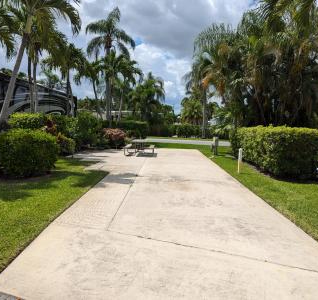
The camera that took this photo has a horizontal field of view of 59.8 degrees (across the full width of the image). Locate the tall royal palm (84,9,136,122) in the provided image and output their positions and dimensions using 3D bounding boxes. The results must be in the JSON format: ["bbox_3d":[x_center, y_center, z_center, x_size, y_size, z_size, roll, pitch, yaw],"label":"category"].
[{"bbox_3d":[-4.732,-7.305,26.423,4.900,12.800,4.900,0,5,0],"label":"tall royal palm"}]

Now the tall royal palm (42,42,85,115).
[{"bbox_3d":[-5.999,-3.491,17.547,2.800,6.900,2.800,0,5,0],"label":"tall royal palm"}]

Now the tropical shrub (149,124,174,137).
[{"bbox_3d":[0.310,-2.427,34.225,3.200,1.600,1.700,0,5,0],"label":"tropical shrub"}]

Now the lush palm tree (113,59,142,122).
[{"bbox_3d":[-2.849,-4.398,24.687,2.800,7.100,2.800,0,6,0],"label":"lush palm tree"}]

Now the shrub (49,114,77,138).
[{"bbox_3d":[-5.237,-0.852,14.989,1.450,1.950,1.300,0,6,0],"label":"shrub"}]

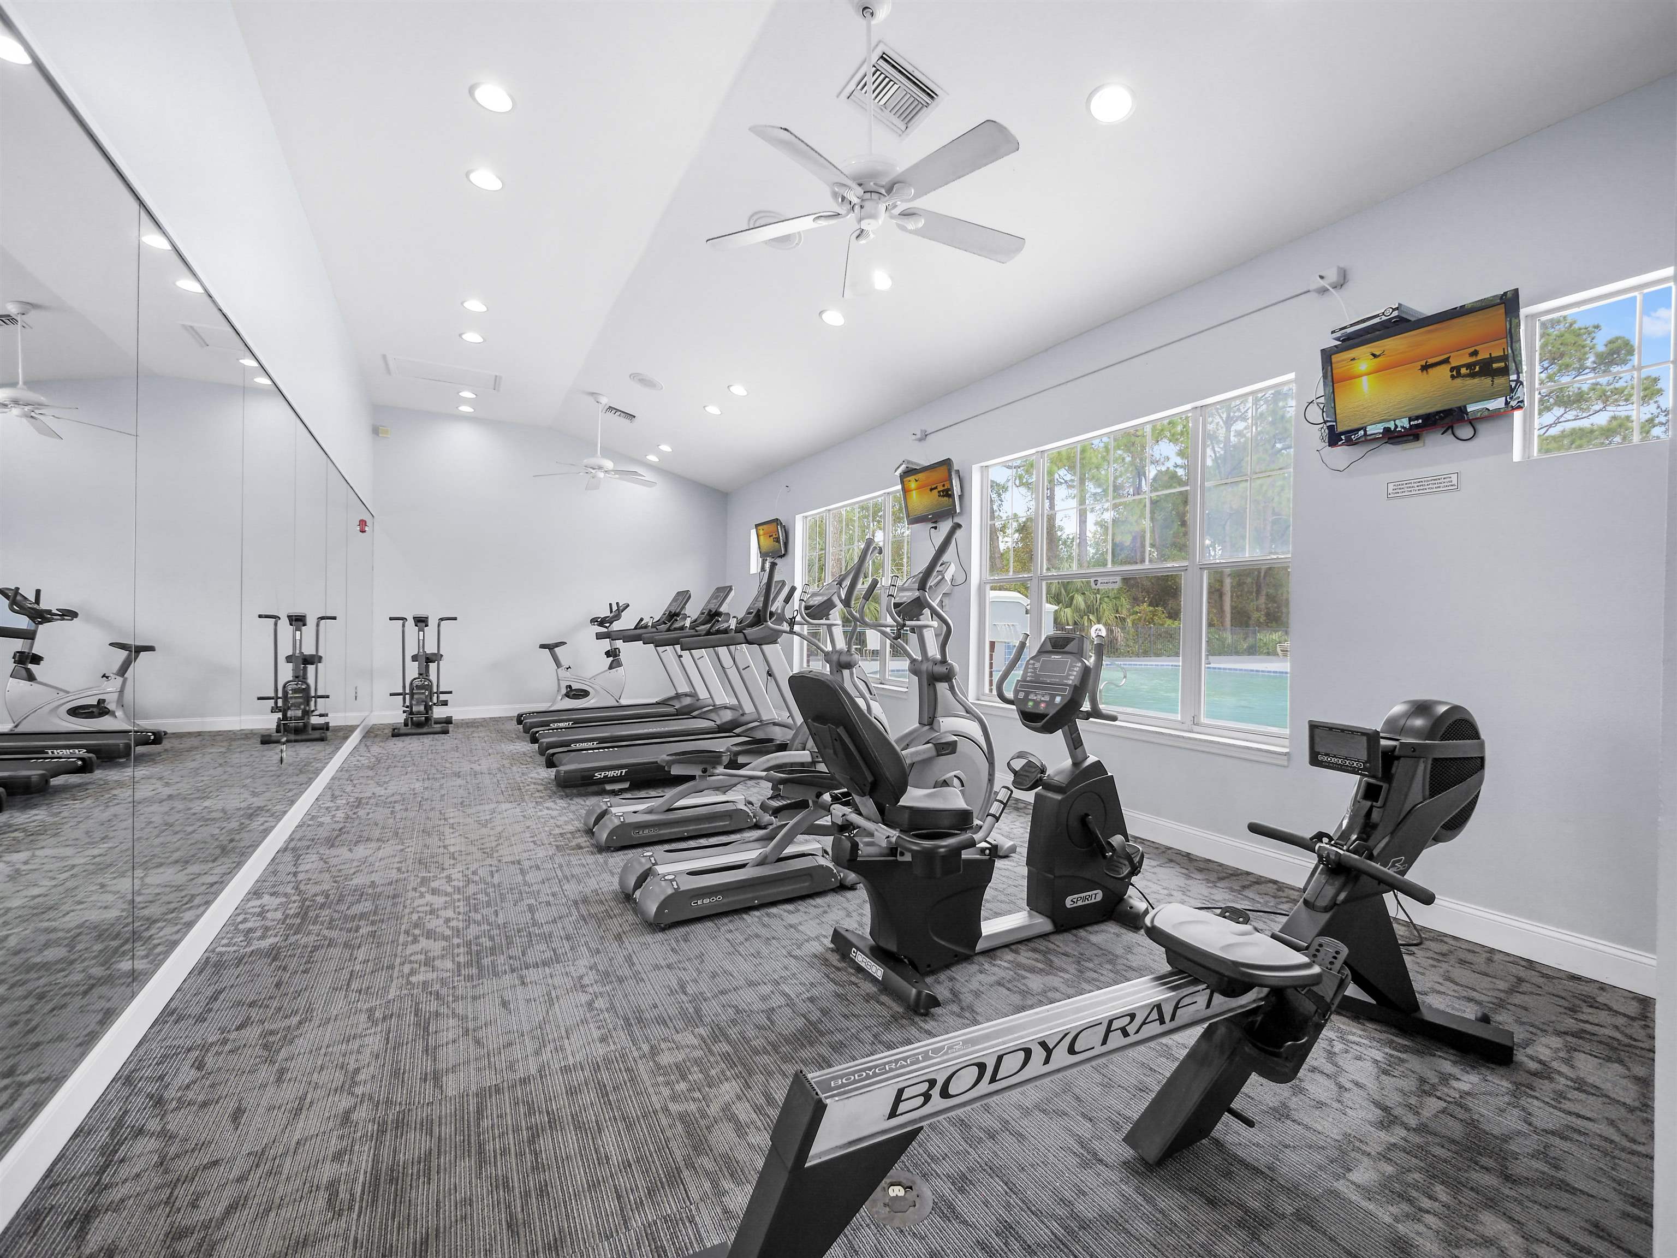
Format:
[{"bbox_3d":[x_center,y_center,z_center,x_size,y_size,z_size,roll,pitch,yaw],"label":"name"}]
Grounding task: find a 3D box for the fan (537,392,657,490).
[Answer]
[{"bbox_3d":[-2.501,-1.989,7.112,1.280,0.893,1.280,1,0,-30],"label":"fan"}]

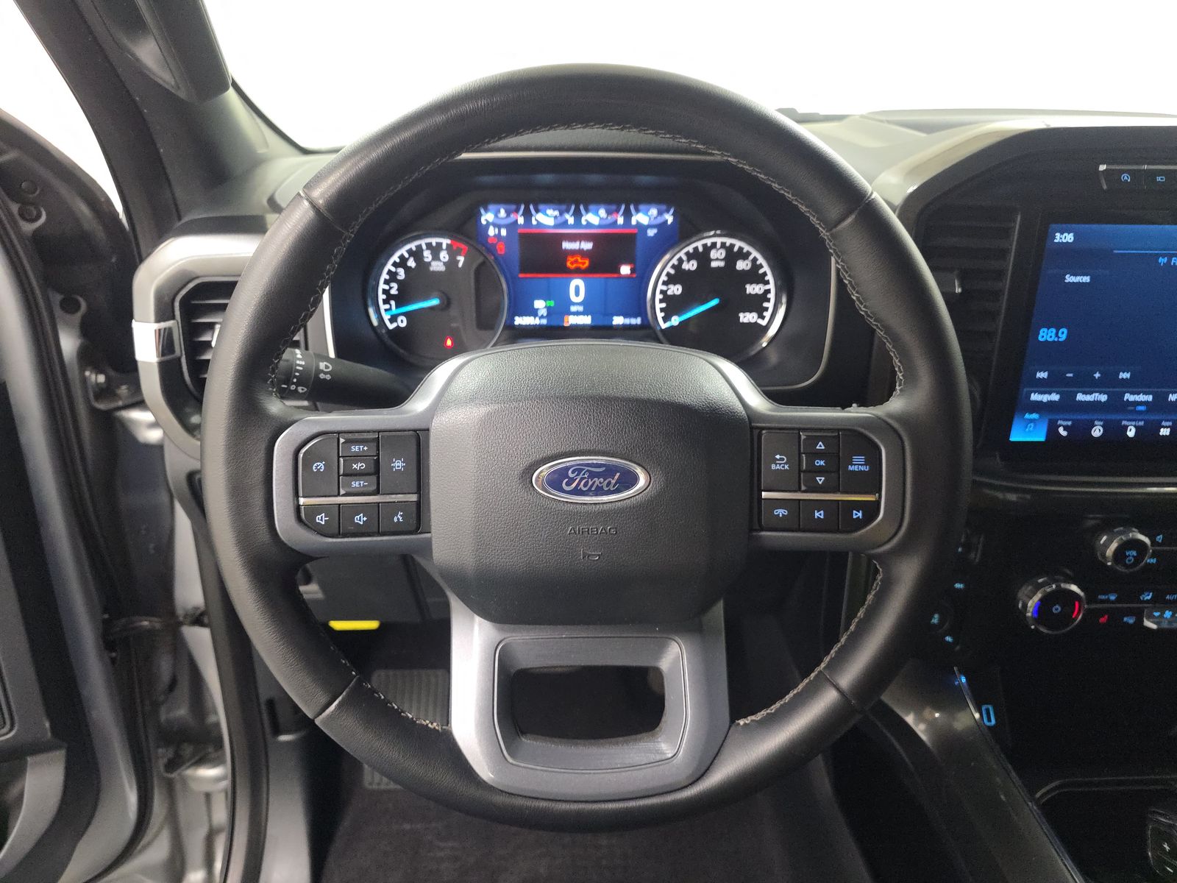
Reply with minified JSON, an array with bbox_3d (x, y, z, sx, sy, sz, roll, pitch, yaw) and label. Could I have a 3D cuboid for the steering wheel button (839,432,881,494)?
[{"bbox_3d":[0.141,0.011,0.409,0.021,0.031,0.008,0,3,0],"label":"steering wheel button"}]

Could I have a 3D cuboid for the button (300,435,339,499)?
[{"bbox_3d":[-0.140,0.012,0.409,0.020,0.032,0.008,0,3,0],"label":"button"}]

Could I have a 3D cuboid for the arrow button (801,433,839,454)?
[{"bbox_3d":[0.120,0.001,0.408,0.019,0.010,0.008,0,3,0],"label":"arrow button"}]

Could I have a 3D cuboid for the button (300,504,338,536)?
[{"bbox_3d":[-0.140,0.041,0.410,0.019,0.016,0.008,0,3,0],"label":"button"}]

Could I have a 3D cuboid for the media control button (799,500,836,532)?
[{"bbox_3d":[0.119,0.038,0.410,0.018,0.016,0.008,0,3,0],"label":"media control button"}]

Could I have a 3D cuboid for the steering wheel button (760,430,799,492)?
[{"bbox_3d":[0.099,0.010,0.409,0.019,0.031,0.008,0,3,0],"label":"steering wheel button"}]

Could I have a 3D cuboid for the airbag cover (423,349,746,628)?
[{"bbox_3d":[0.000,0.022,0.408,0.166,0.147,0.045,0,3,0],"label":"airbag cover"}]

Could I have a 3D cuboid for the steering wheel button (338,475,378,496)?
[{"bbox_3d":[-0.119,0.022,0.409,0.020,0.010,0.008,0,3,0],"label":"steering wheel button"}]

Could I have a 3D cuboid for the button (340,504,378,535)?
[{"bbox_3d":[-0.119,0.040,0.410,0.019,0.016,0.008,0,3,0],"label":"button"}]

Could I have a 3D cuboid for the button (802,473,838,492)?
[{"bbox_3d":[0.120,0.021,0.409,0.018,0.009,0.008,0,3,0],"label":"button"}]

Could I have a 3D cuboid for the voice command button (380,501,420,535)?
[{"bbox_3d":[-0.098,0.040,0.410,0.020,0.016,0.008,0,3,0],"label":"voice command button"}]

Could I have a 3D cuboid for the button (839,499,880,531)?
[{"bbox_3d":[0.141,0.038,0.410,0.020,0.016,0.008,0,3,0],"label":"button"}]

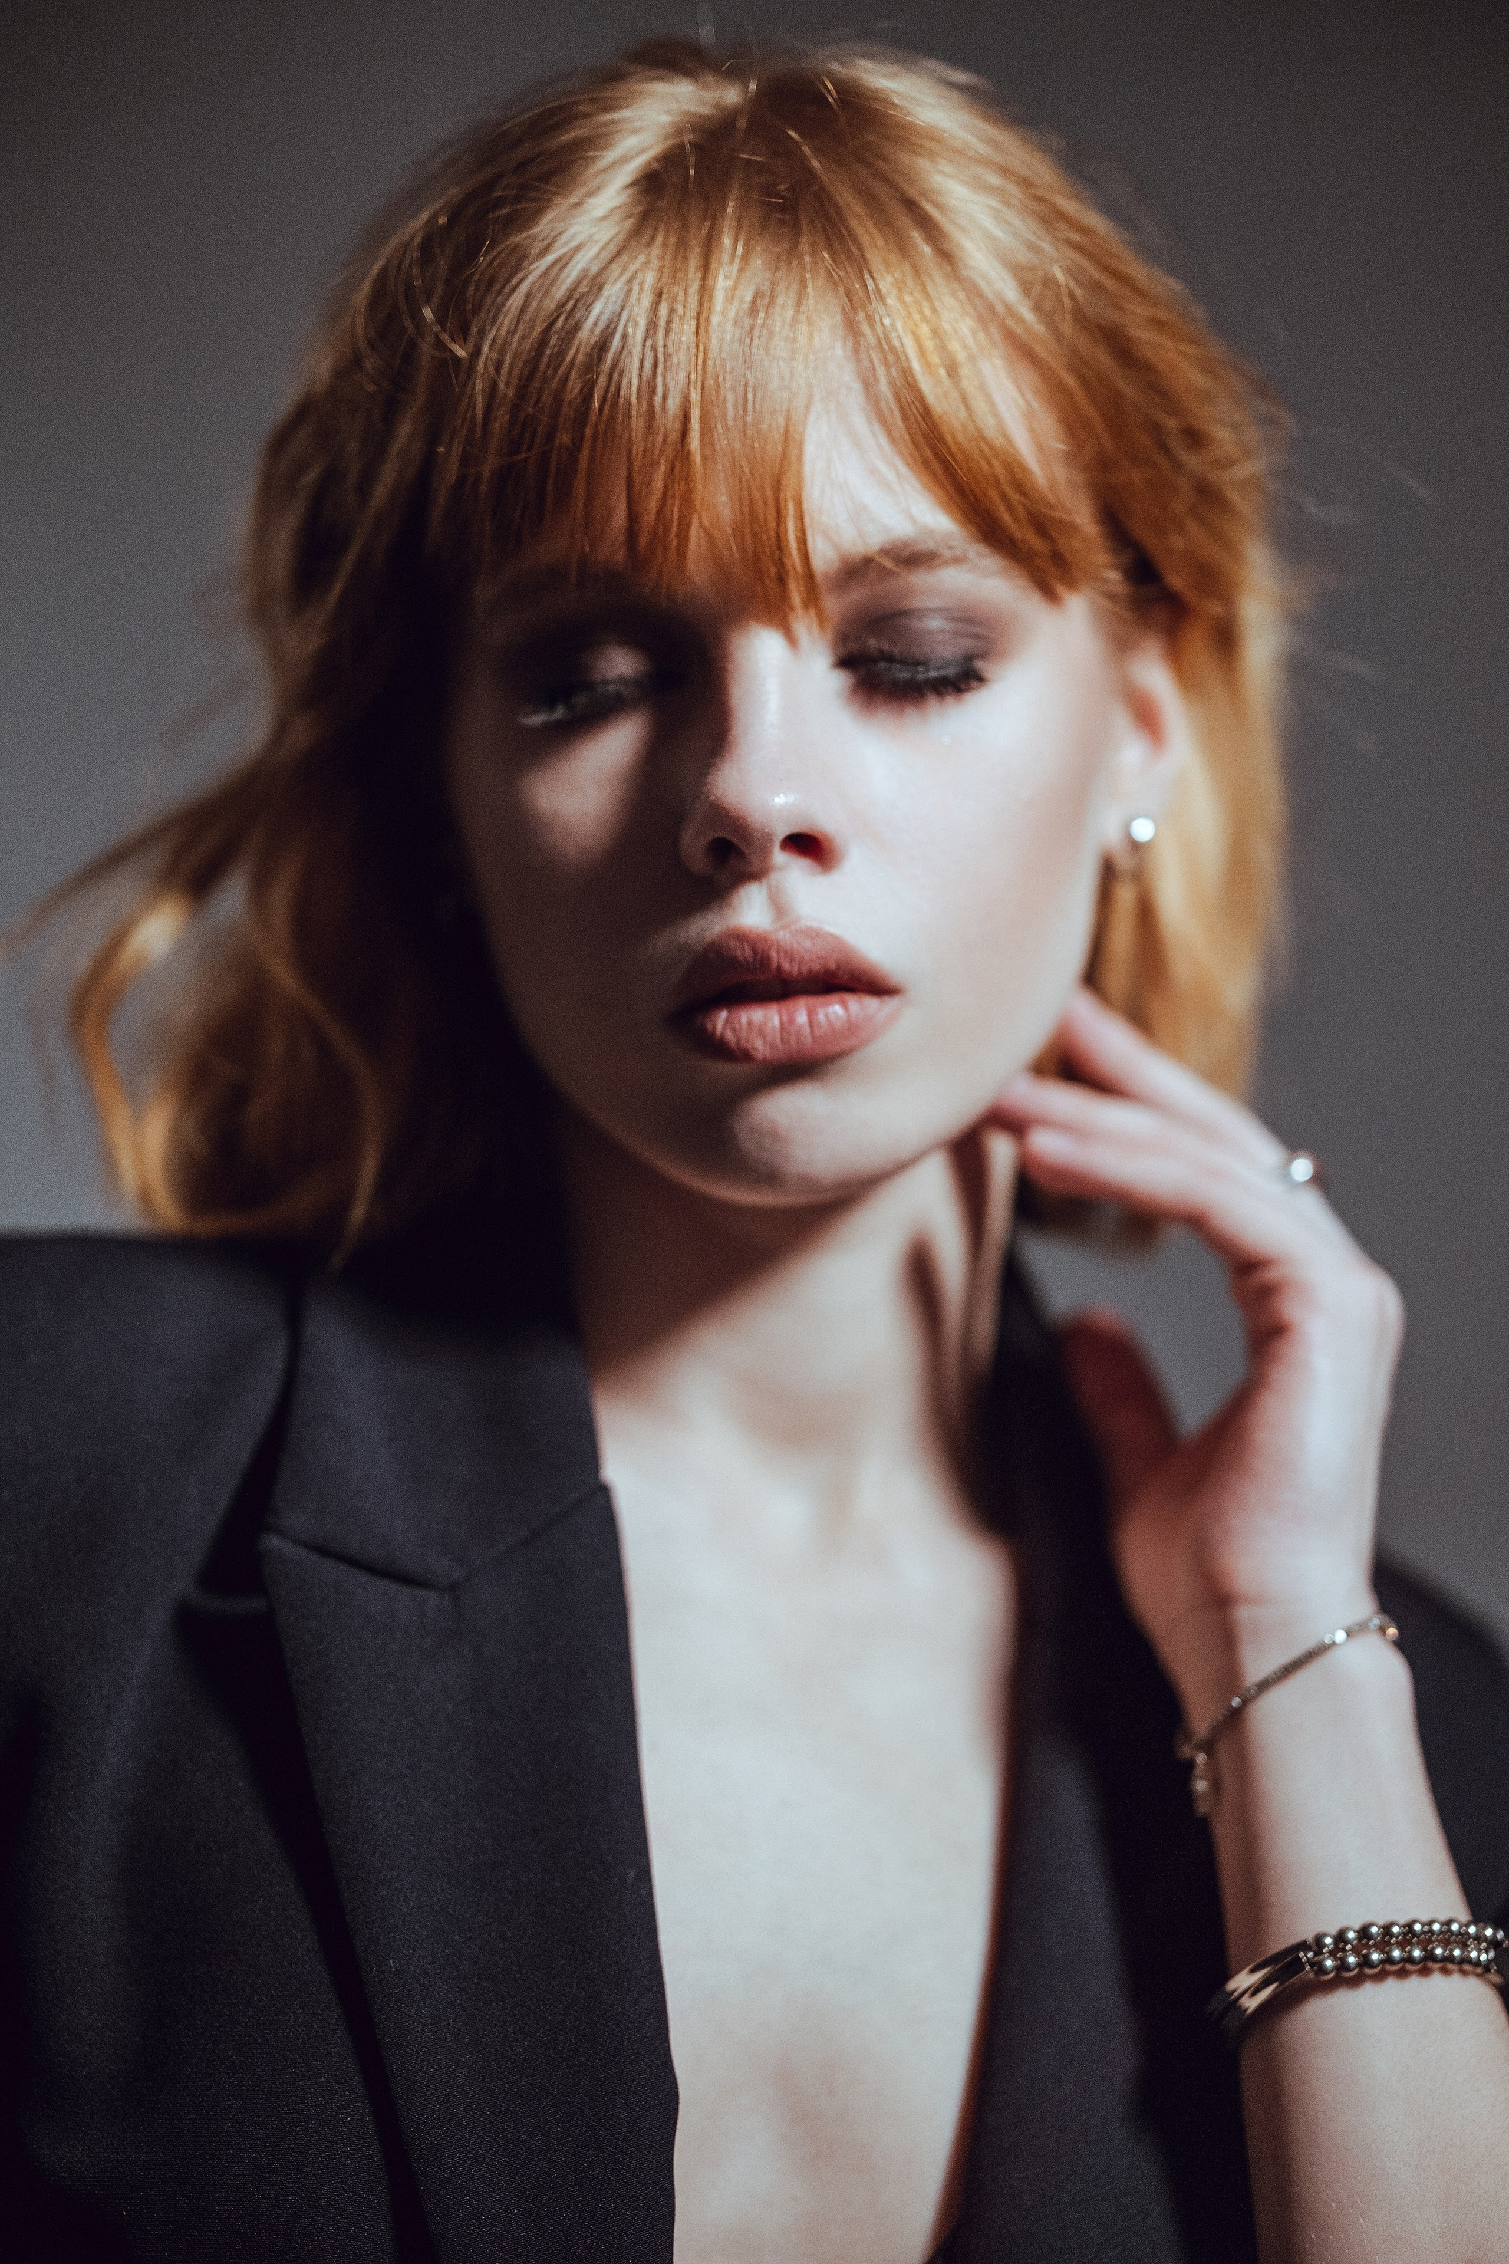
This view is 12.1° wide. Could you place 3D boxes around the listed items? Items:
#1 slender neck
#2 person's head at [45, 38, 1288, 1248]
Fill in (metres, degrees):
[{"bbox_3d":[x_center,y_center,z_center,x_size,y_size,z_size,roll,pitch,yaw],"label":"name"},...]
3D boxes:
[{"bbox_3d":[0.007,0.039,1.455,0.100,0.092,0.105,0,0,2],"label":"slender neck"},{"bbox_3d":[-0.019,-0.100,1.460,0.252,0.250,0.225,-4,-3,6],"label":"person's head"}]

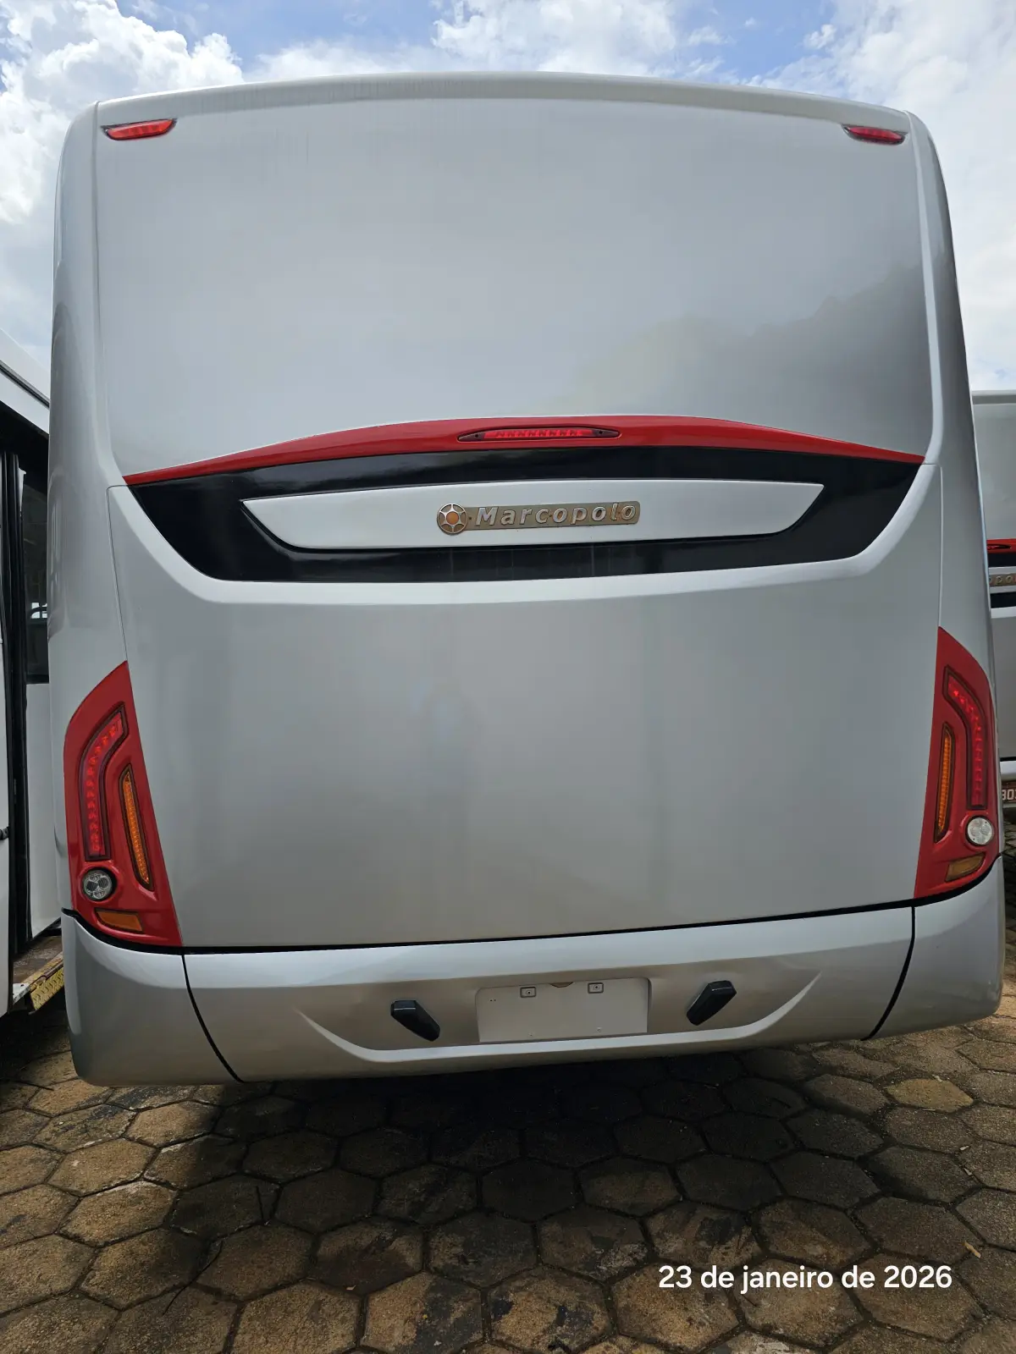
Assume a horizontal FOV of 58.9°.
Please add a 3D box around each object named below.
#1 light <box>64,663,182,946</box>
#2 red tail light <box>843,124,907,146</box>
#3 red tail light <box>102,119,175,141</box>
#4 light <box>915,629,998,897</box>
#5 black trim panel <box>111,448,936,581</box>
[{"bbox_3d":[-0.951,0.307,2.193,0.300,0.690,0.120,-3,-1,7],"label":"light"},{"bbox_3d":[0.979,-1.442,2.405,0.195,0.044,0.050,-2,-1,-13],"label":"red tail light"},{"bbox_3d":[-0.922,-1.360,2.247,0.195,0.044,0.050,-3,-1,3],"label":"red tail light"},{"bbox_3d":[1.160,0.216,2.369,0.300,0.690,0.120,-2,-1,-17],"label":"light"},{"bbox_3d":[0.082,-0.392,2.208,2.020,0.335,0.120,-2,-1,-5],"label":"black trim panel"}]

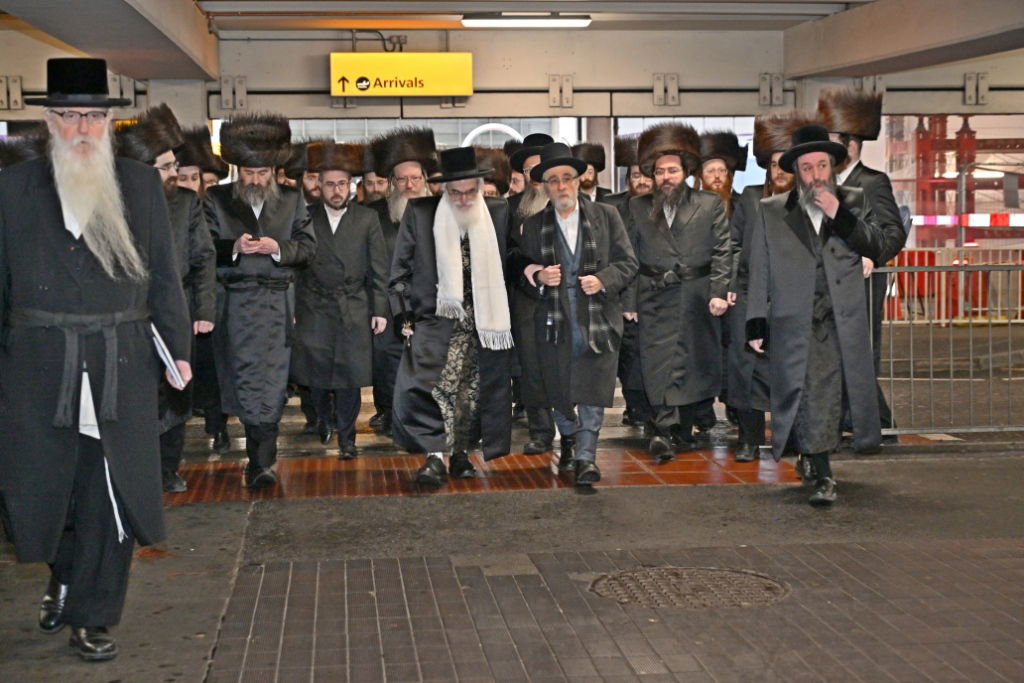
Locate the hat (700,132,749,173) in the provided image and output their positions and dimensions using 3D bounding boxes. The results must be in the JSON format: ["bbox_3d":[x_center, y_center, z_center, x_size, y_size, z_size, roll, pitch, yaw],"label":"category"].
[{"bbox_3d":[1.364,-1.259,10.100,0.330,0.220,0.350,-1,4,-6],"label":"hat"}]

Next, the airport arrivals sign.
[{"bbox_3d":[-1.156,-2.781,16.000,1.480,0.450,0.140,-2,6,-7],"label":"airport arrivals sign"}]

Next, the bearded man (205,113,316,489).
[{"bbox_3d":[-1.307,-0.217,7.950,0.580,1.910,0.500,-1,6,-5],"label":"bearded man"}]

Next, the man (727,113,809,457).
[{"bbox_3d":[1.519,-0.307,8.759,0.580,1.930,0.500,-1,4,-3],"label":"man"}]

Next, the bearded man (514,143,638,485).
[{"bbox_3d":[0.342,-0.154,8.150,0.630,1.790,0.540,-1,6,-2],"label":"bearded man"}]

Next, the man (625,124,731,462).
[{"bbox_3d":[0.948,-0.286,8.800,0.610,1.910,0.520,0,6,3],"label":"man"}]

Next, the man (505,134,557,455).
[{"bbox_3d":[0.134,-0.279,8.750,0.580,1.820,0.500,-1,6,-2],"label":"man"}]

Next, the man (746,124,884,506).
[{"bbox_3d":[1.517,-0.150,7.680,0.680,1.840,0.580,-1,6,-3],"label":"man"}]

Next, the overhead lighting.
[{"bbox_3d":[0.140,-3.088,14.800,1.280,0.120,0.170,-2,6,-7],"label":"overhead lighting"}]

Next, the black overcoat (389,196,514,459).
[{"bbox_3d":[-0.325,-0.072,8.206,0.660,1.370,0.500,-1,4,-6],"label":"black overcoat"}]

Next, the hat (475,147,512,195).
[{"bbox_3d":[-0.181,-1.124,10.100,0.360,0.270,0.360,-1,6,-6],"label":"hat"}]

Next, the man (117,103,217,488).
[{"bbox_3d":[-1.818,-0.227,8.050,0.570,1.960,0.520,-2,4,-14],"label":"man"}]

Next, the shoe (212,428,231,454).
[{"bbox_3d":[-1.766,0.599,9.364,0.110,0.120,0.300,-2,4,-10],"label":"shoe"}]

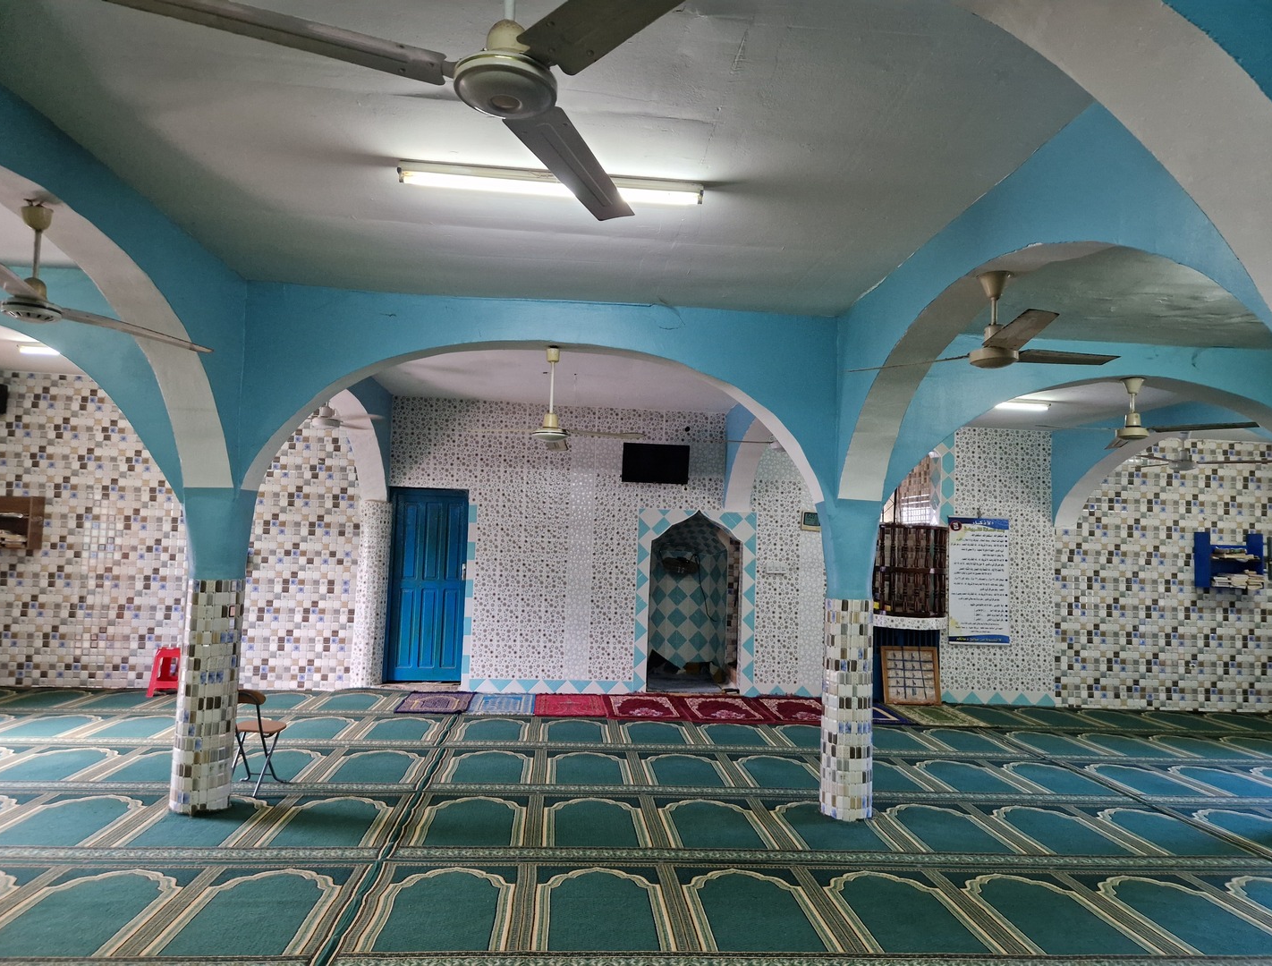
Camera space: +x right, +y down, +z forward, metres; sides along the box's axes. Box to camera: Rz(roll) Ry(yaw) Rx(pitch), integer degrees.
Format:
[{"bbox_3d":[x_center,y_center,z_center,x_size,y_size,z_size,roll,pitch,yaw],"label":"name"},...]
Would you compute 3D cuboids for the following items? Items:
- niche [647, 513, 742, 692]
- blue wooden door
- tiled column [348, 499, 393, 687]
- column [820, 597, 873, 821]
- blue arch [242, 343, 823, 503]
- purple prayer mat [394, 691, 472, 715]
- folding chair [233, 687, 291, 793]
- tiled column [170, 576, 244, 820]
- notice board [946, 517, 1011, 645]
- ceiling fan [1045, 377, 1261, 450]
[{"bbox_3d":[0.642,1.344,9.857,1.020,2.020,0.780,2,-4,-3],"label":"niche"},{"bbox_3d":[-2.283,1.121,9.340,0.820,2.080,0.090,2,-4,-3],"label":"blue wooden door"},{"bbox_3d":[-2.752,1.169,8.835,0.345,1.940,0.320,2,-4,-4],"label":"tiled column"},{"bbox_3d":[1.330,1.394,5.384,0.330,1.330,0.330,2,-4,-4],"label":"column"},{"bbox_3d":[-0.612,-0.398,5.557,3.680,1.000,0.280,2,-4,-3],"label":"blue arch"},{"bbox_3d":[-1.917,2.128,8.284,0.620,0.016,1.040,2,-4,-4],"label":"purple prayer mat"},{"bbox_3d":[-2.364,1.583,5.330,0.360,0.670,0.460,2,-4,4],"label":"folding chair"},{"bbox_3d":[-2.662,1.291,5.341,0.350,1.370,0.350,2,-4,-3],"label":"tiled column"},{"bbox_3d":[3.791,1.086,9.432,0.695,1.380,0.020,2,-4,-4],"label":"notice board"},{"bbox_3d":[3.321,-0.496,5.721,1.300,0.430,1.300,2,-4,-3],"label":"ceiling fan"}]

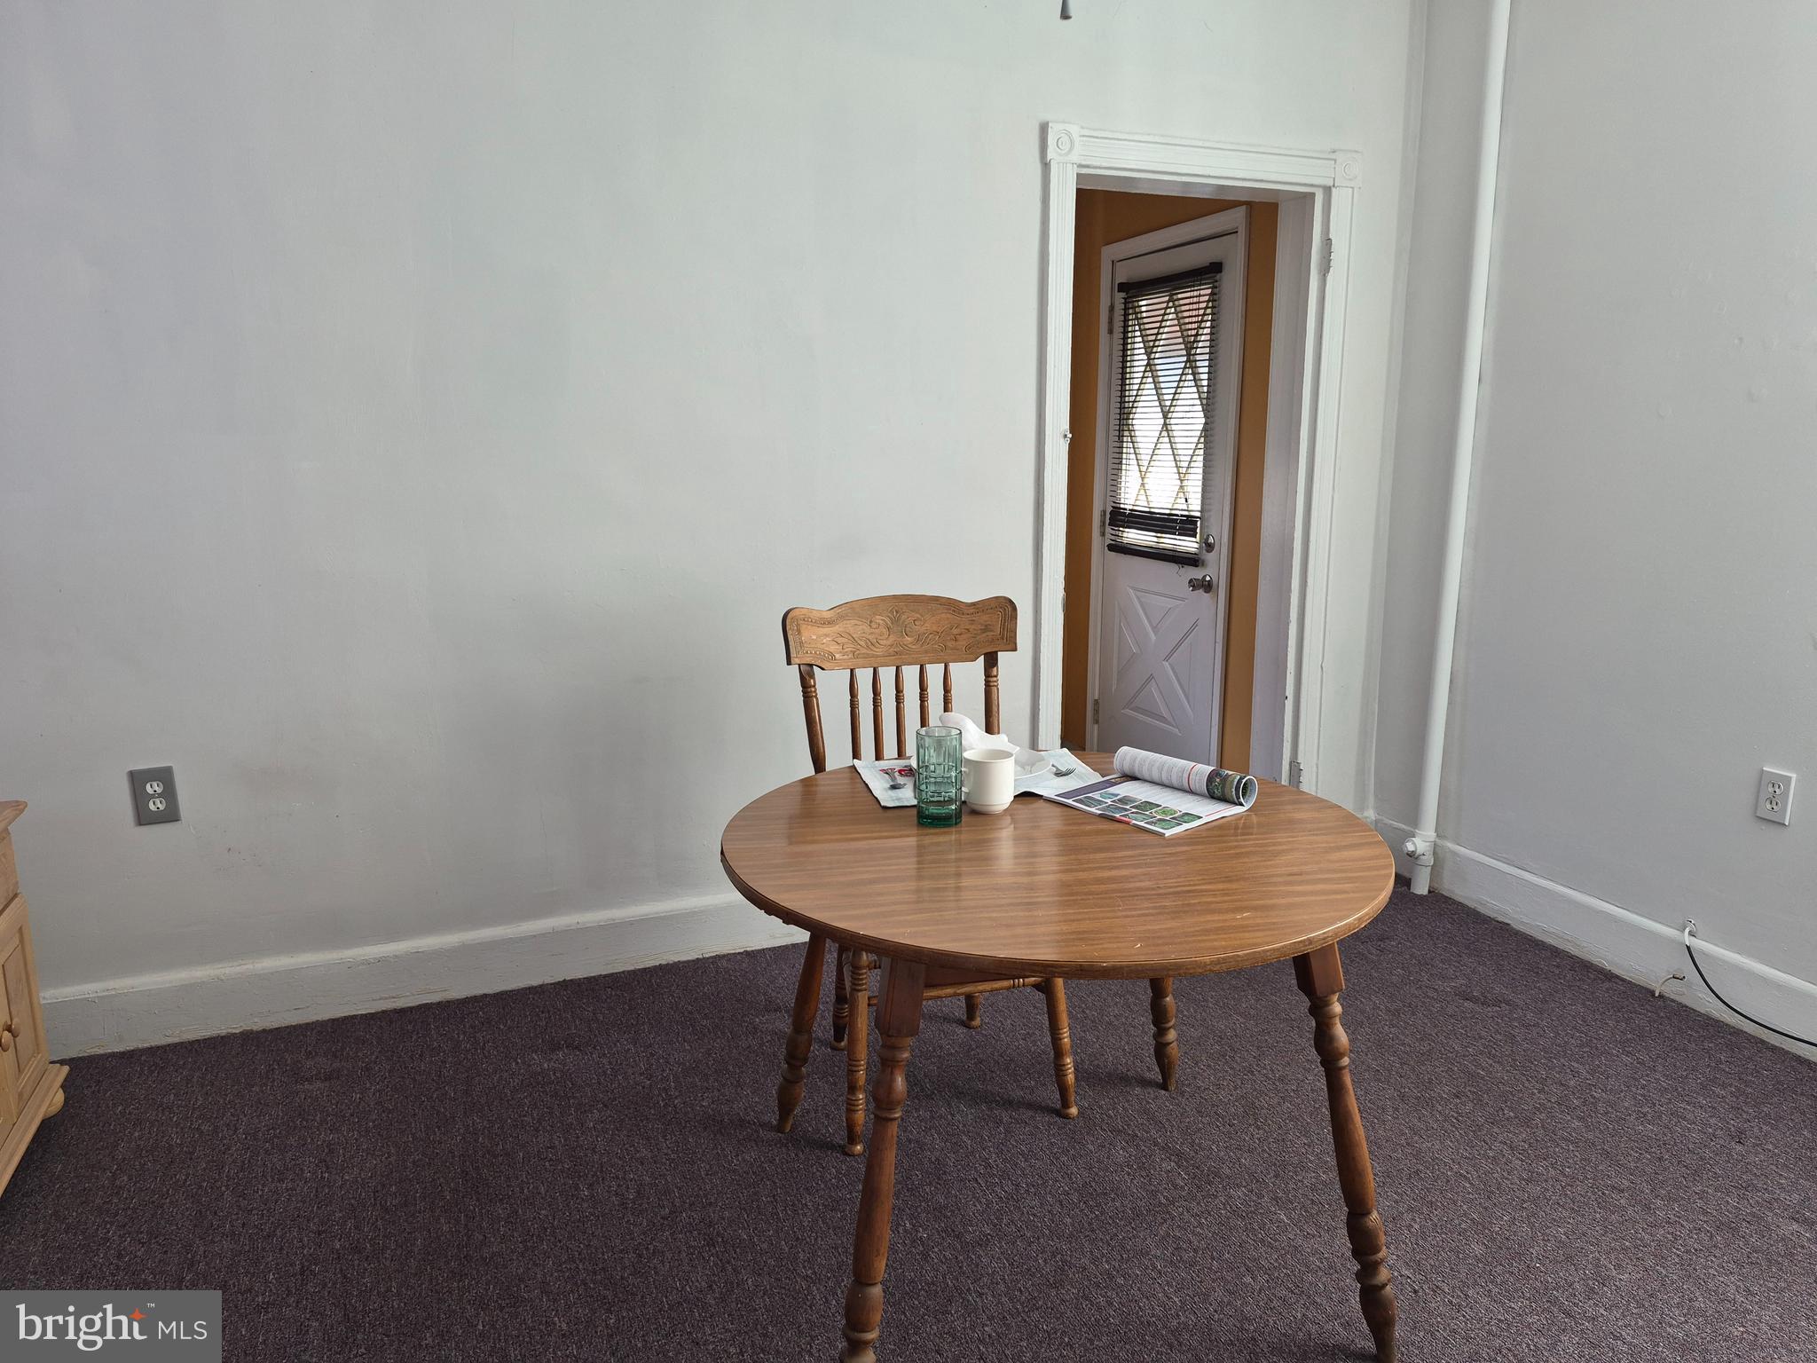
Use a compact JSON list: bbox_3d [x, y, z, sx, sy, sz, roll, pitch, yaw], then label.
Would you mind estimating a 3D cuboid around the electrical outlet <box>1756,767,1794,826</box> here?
[{"bbox_3d":[1.935,0.257,2.695,0.010,0.115,0.071,-5,12,-20],"label":"electrical outlet"}]

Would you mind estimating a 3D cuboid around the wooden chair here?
[{"bbox_3d":[0.053,0.355,2.507,0.535,1.030,0.510,-4,12,-16],"label":"wooden chair"}]

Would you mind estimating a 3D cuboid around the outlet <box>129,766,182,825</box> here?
[{"bbox_3d":[-1.672,0.254,2.679,0.081,0.124,0.011,-5,12,-20],"label":"outlet"}]

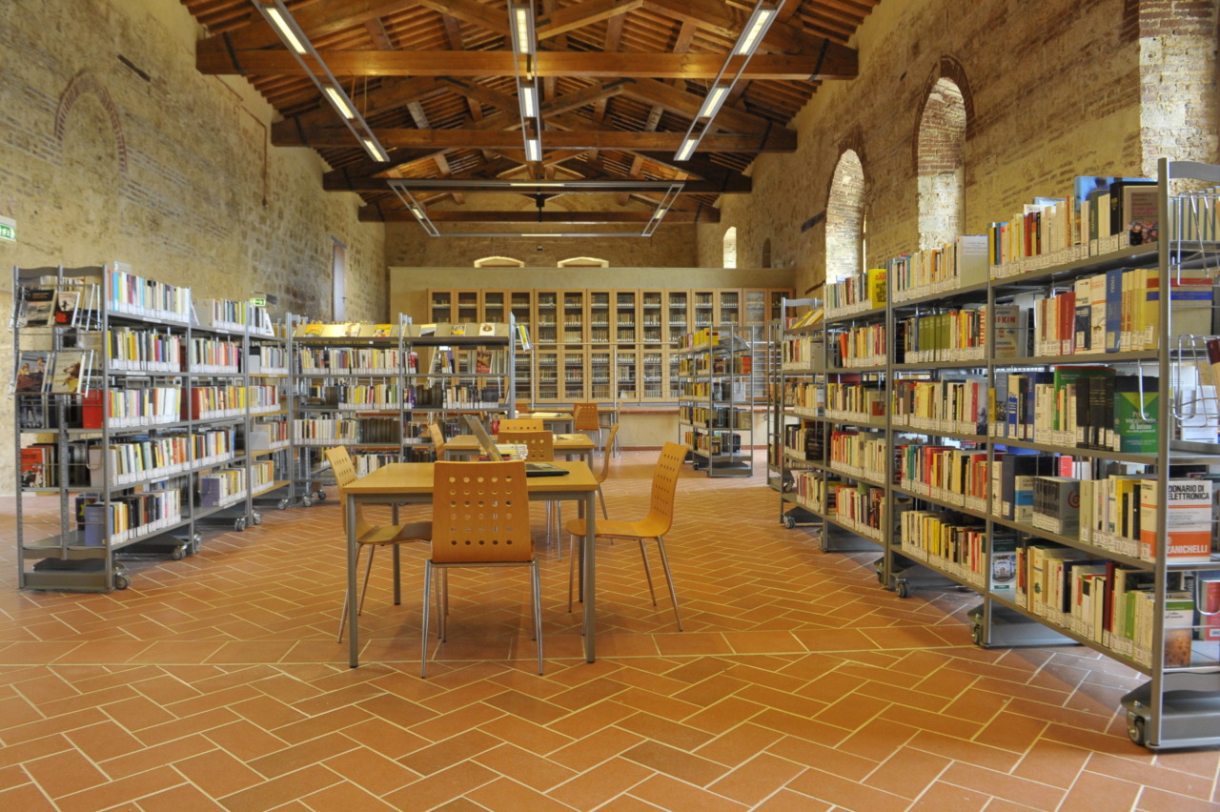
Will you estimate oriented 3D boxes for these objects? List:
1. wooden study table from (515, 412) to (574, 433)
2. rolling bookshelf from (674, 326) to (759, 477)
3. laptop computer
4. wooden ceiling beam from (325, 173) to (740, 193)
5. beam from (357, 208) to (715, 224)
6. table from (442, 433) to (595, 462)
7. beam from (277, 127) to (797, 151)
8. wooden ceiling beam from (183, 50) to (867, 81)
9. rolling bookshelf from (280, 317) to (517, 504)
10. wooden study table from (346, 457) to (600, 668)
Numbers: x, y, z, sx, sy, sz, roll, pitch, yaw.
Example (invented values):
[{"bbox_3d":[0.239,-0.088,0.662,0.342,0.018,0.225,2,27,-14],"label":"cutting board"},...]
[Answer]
[{"bbox_3d":[-0.983,0.512,10.287,1.020,0.736,1.000,0,2,-5],"label":"wooden study table"},{"bbox_3d":[1.390,-0.084,10.972,0.550,1.850,2.100,0,2,-5],"label":"rolling bookshelf"},{"bbox_3d":[-0.434,0.178,3.751,0.405,0.268,0.360,-1,2,-18],"label":"laptop computer"},{"bbox_3d":[-1.661,-5.155,19.121,10.000,0.290,0.220,0,2,-2],"label":"wooden ceiling beam"},{"bbox_3d":[-1.957,-5.255,22.670,10.000,0.285,0.220,0,2,-3],"label":"beam"},{"bbox_3d":[-0.654,0.622,6.028,1.020,0.736,1.000,0,2,-5],"label":"table"},{"bbox_3d":[-1.400,-5.105,15.621,10.000,0.300,0.220,0,2,-2],"label":"beam"},{"bbox_3d":[-1.202,-5.177,12.318,10.000,0.290,0.220,0,2,-2],"label":"wooden ceiling beam"},{"bbox_3d":[-1.994,0.029,7.993,2.120,1.830,0.510,0,2,-2],"label":"rolling bookshelf"},{"bbox_3d":[-0.596,0.680,3.792,1.020,0.736,1.000,0,2,-5],"label":"wooden study table"}]

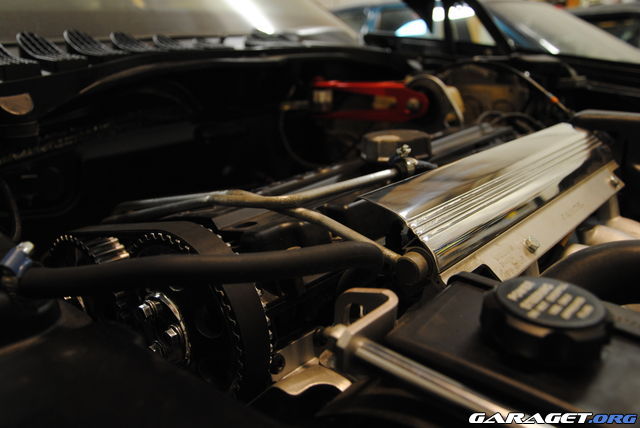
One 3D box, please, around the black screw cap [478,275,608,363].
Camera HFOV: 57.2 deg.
[{"bbox_3d":[0.121,0.056,0.316,0.065,0.022,0.065,3,20,-1],"label":"black screw cap"}]

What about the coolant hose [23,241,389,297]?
[{"bbox_3d":[-0.070,0.035,0.352,0.218,0.027,0.022,-5,20,0],"label":"coolant hose"}]

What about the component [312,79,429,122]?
[{"bbox_3d":[0.081,-0.181,0.925,0.195,0.053,0.057,14,22,33],"label":"component"}]

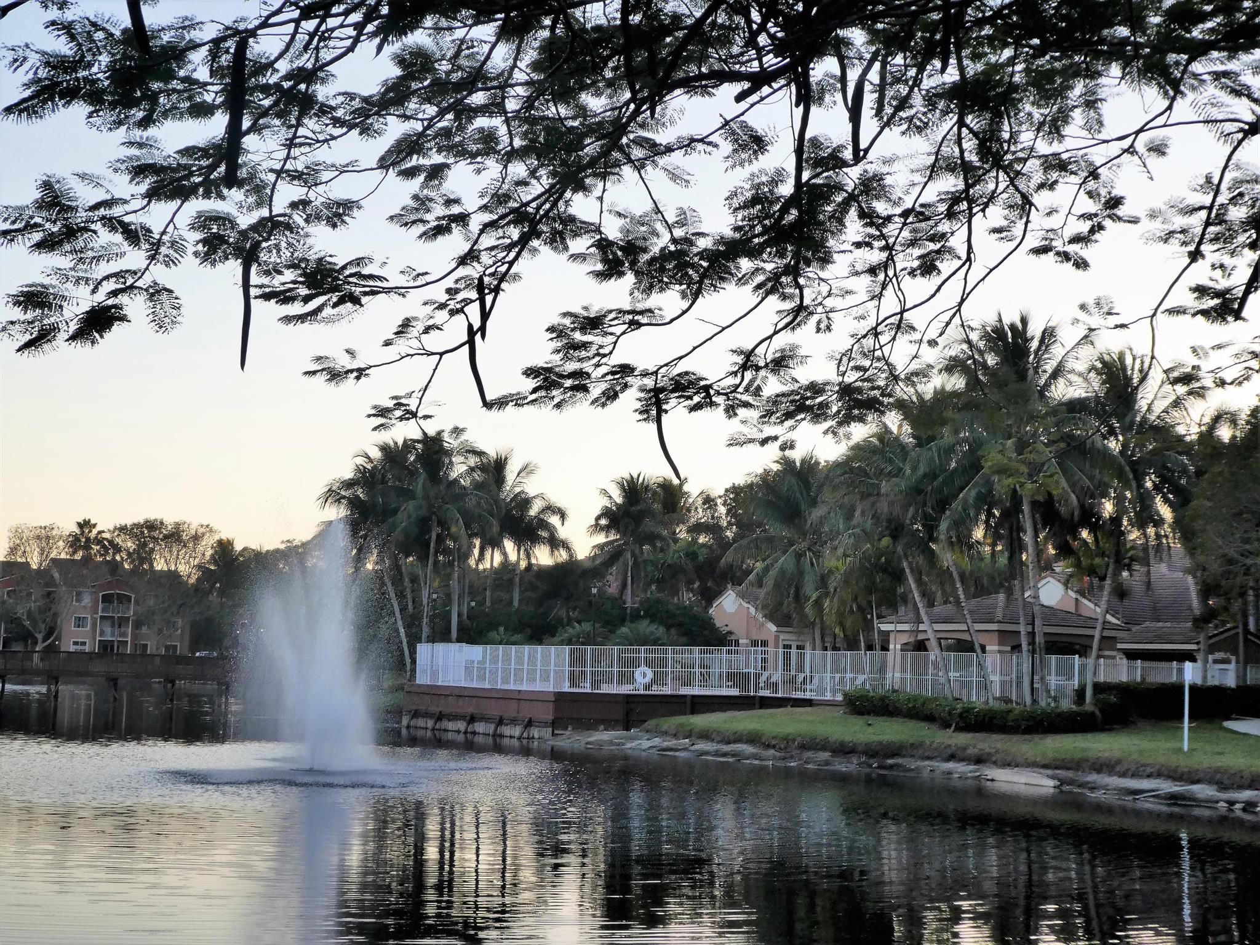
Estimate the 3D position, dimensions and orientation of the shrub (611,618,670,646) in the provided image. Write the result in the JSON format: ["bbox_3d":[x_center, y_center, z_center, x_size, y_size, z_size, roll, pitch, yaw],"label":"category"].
[{"bbox_3d":[0.427,7.435,75.144,2.400,2.790,2.400,1,-6,0],"label":"shrub"}]

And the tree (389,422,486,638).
[{"bbox_3d":[-8.675,3.662,82.037,4.440,11.440,4.440,2,-6,-6],"label":"tree"}]

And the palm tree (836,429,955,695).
[{"bbox_3d":[8.325,3.091,57.011,3.790,8.940,3.790,1,-6,8],"label":"palm tree"}]

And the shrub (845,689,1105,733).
[{"bbox_3d":[10.299,7.339,55.569,7.900,1.000,2.200,-3,-7,36],"label":"shrub"}]

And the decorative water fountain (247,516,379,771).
[{"bbox_3d":[-7.929,4.317,45.319,3.100,6.180,3.000,3,-6,-10],"label":"decorative water fountain"}]

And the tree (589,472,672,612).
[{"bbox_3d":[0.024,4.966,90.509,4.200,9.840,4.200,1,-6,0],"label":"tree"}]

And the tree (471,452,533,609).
[{"bbox_3d":[-6.988,4.900,99.005,3.750,12.390,3.750,2,-6,-4],"label":"tree"}]

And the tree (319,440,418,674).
[{"bbox_3d":[-11.057,3.734,76.996,4.250,10.320,4.250,2,-6,-8],"label":"tree"}]

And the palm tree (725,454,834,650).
[{"bbox_3d":[5.832,3.784,68.461,4.600,8.920,4.600,1,-6,5],"label":"palm tree"}]

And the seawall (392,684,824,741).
[{"bbox_3d":[-2.183,8.366,62.824,18.470,1.670,3.300,-3,-7,38],"label":"seawall"}]

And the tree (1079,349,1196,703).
[{"bbox_3d":[14.902,1.697,53.552,3.900,10.680,4.000,0,-6,16],"label":"tree"}]

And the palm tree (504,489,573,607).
[{"bbox_3d":[-5.153,6.172,101.894,3.970,10.570,3.970,2,-6,-3],"label":"palm tree"}]

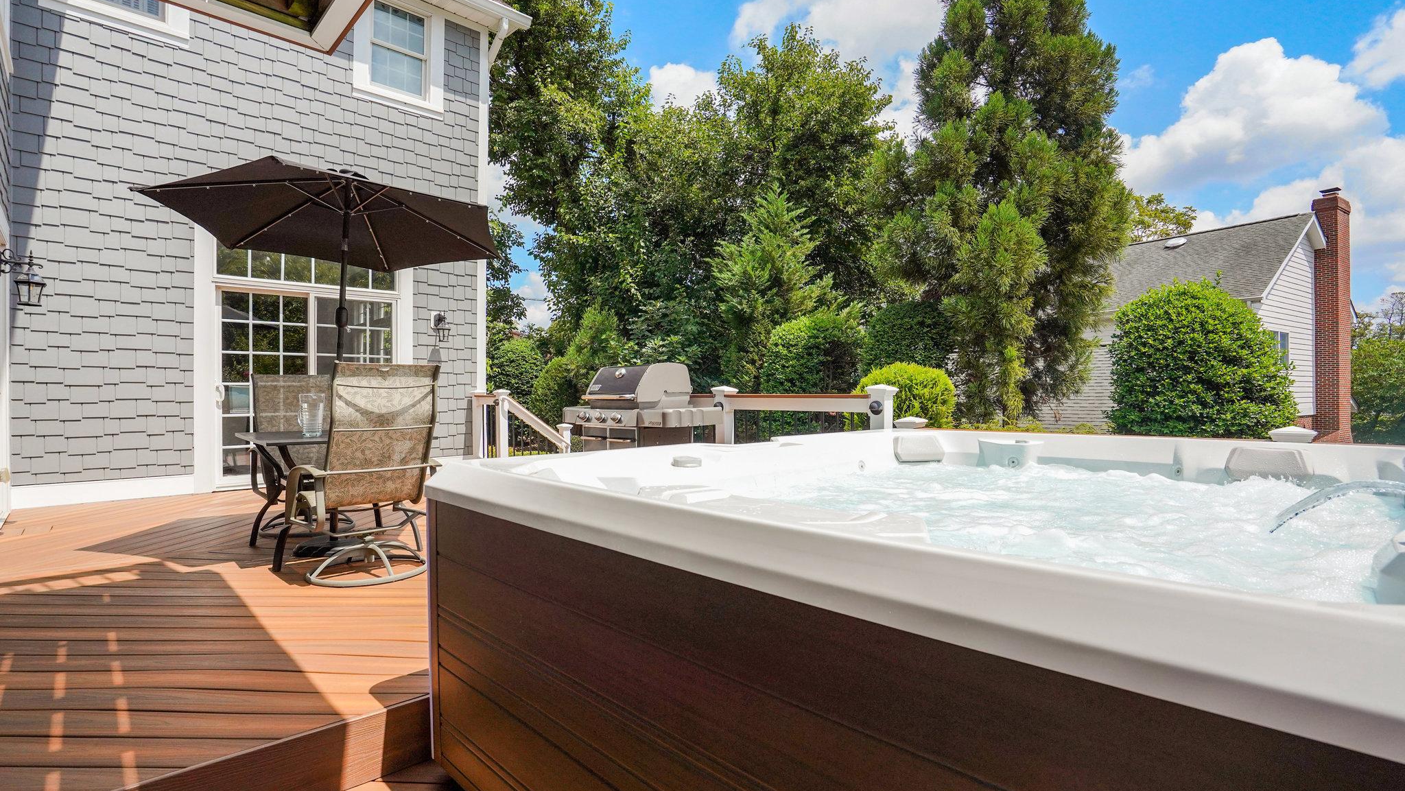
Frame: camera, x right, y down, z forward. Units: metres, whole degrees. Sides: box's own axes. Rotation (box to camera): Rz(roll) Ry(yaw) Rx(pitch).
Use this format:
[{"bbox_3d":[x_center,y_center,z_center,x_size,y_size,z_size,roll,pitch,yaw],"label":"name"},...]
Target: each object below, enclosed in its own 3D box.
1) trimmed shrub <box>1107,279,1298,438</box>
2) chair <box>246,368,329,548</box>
[{"bbox_3d":[7.831,-0.180,9.800,2.500,3.260,2.500,0,0,38],"label":"trimmed shrub"},{"bbox_3d":[-2.880,0.400,4.570,0.670,1.120,0.740,0,0,-44],"label":"chair"}]

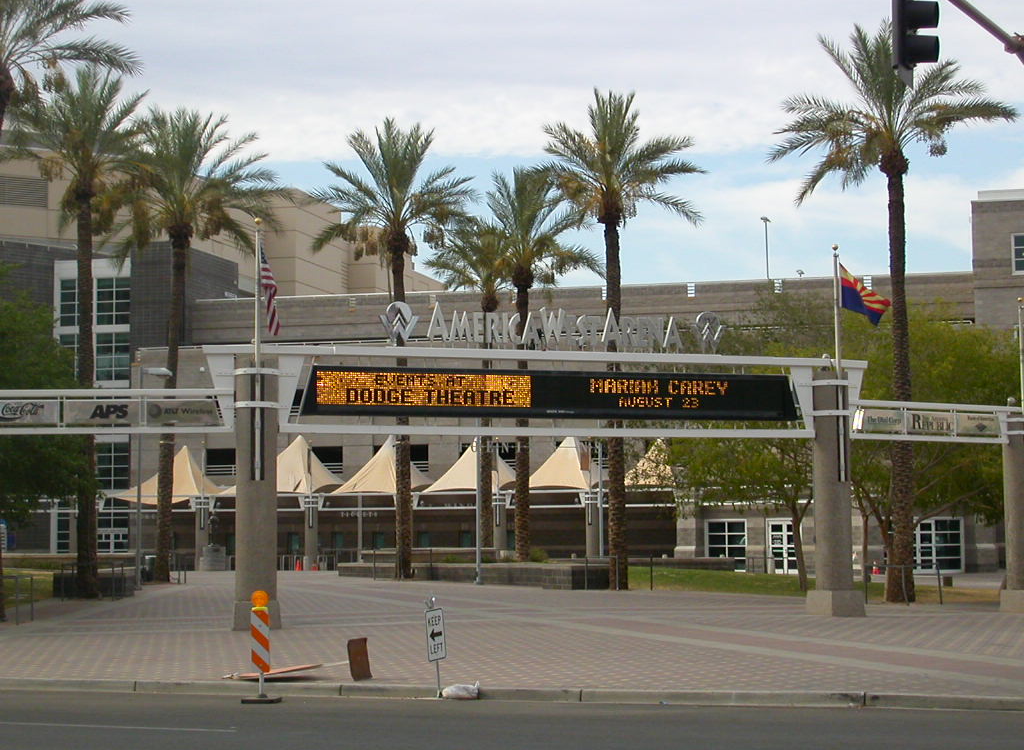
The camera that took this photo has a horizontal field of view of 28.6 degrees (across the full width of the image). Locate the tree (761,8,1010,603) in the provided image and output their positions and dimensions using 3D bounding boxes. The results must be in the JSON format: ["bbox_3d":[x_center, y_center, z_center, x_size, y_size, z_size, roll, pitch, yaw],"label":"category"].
[{"bbox_3d":[8.947,-1.548,47.299,5.800,13.741,5.800,0,-4,0],"label":"tree"}]

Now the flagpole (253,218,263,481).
[{"bbox_3d":[-4.919,-0.498,38.883,0.130,5.111,0.130,-1,-5,0],"label":"flagpole"}]

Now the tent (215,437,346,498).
[{"bbox_3d":[-12.475,4.924,109.443,5.200,3.267,5.500,-2,-4,15],"label":"tent"}]

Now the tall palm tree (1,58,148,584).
[{"bbox_3d":[-11.706,-1.253,53.821,4.100,14.362,4.100,0,-4,0],"label":"tall palm tree"}]

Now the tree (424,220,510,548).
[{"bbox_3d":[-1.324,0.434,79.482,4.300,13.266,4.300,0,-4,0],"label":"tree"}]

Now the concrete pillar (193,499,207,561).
[{"bbox_3d":[-16.335,8.283,106.171,0.670,3.736,0.670,-1,-5,0],"label":"concrete pillar"}]

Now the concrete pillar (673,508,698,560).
[{"bbox_3d":[8.726,7.943,101.172,1.100,3.761,0.950,-2,-5,17],"label":"concrete pillar"}]

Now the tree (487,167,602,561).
[{"bbox_3d":[1.031,-0.402,67.985,4.200,13.357,4.200,0,-4,0],"label":"tree"}]

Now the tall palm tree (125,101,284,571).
[{"bbox_3d":[-10.077,-1.063,65.709,5.300,15.537,5.300,-1,-5,0],"label":"tall palm tree"}]

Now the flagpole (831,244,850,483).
[{"bbox_3d":[7.058,-0.272,43.284,0.130,5.124,0.130,-1,-5,0],"label":"flagpole"}]

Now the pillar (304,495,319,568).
[{"bbox_3d":[-10.581,8.374,106.146,0.700,4.024,0.700,0,-4,0],"label":"pillar"}]

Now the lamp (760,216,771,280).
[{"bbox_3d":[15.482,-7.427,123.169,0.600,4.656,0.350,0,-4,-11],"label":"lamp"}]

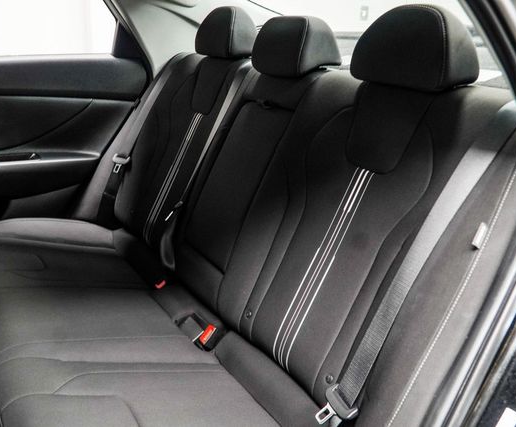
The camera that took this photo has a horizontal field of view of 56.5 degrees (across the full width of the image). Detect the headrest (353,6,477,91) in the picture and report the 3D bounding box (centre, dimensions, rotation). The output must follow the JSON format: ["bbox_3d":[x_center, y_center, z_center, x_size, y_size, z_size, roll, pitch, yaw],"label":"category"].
[{"bbox_3d":[0.303,-0.328,0.935,0.122,0.145,0.250,-14,28,-33],"label":"headrest"}]

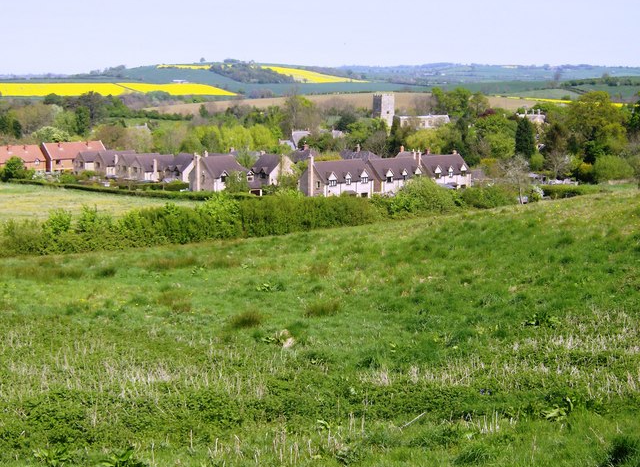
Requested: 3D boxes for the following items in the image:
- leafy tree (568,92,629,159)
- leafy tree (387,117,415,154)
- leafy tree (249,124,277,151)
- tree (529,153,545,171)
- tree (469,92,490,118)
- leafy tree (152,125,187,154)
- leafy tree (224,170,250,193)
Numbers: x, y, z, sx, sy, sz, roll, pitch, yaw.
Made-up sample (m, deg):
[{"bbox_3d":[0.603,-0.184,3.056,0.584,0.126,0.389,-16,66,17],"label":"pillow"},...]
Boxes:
[{"bbox_3d":[69.060,-25.230,258.000,14.990,20.690,14.240,0,8,0],"label":"leafy tree"},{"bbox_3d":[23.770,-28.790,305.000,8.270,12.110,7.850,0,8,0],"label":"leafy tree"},{"bbox_3d":[-16.980,-27.020,305.000,8.270,11.040,7.850,0,8,0],"label":"leafy tree"},{"bbox_3d":[53.440,-17.400,255.000,4.070,4.740,3.870,0,8,0],"label":"tree"},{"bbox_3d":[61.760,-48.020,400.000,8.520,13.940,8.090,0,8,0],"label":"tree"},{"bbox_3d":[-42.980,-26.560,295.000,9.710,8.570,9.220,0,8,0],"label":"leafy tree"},{"bbox_3d":[-17.170,-10.510,215.000,5.410,5.680,5.140,0,8,0],"label":"leafy tree"}]

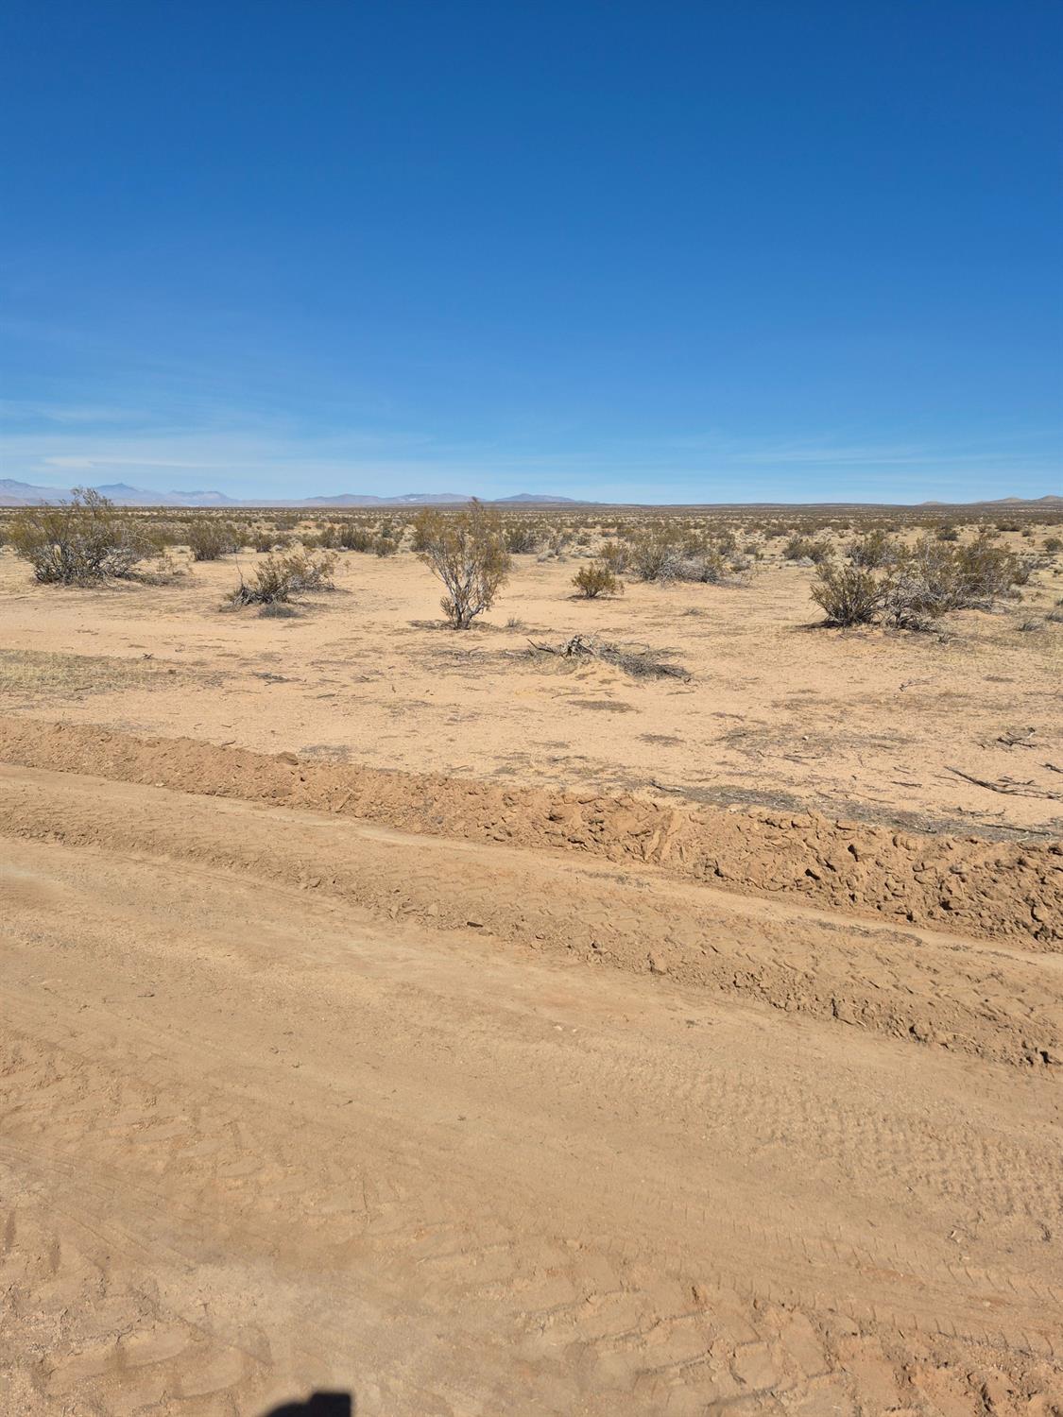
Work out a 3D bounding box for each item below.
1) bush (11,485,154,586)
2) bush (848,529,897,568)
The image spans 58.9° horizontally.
[{"bbox_3d":[-9.806,-3.720,20.254,3.003,1.916,2.703,-6,13,-25],"label":"bush"},{"bbox_3d":[9.252,-4.352,25.484,1.279,0.957,1.151,4,13,19],"label":"bush"}]

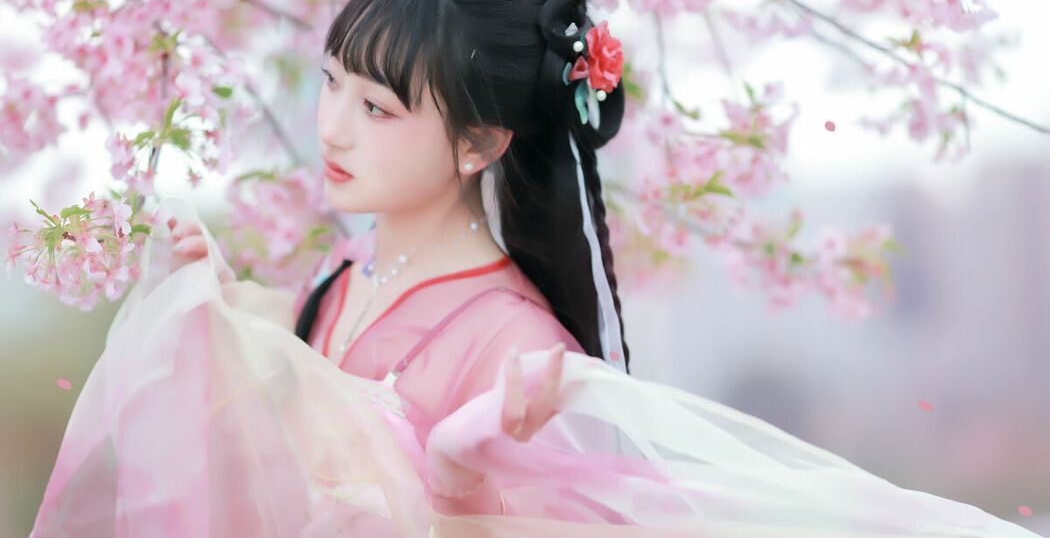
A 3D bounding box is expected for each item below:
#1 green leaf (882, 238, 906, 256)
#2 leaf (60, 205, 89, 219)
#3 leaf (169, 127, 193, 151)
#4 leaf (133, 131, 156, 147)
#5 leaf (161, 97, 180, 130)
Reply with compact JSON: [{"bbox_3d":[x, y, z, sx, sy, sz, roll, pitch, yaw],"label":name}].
[{"bbox_3d":[0.346,-0.021,5.600,0.023,0.013,0.014,20,0,0],"label":"green leaf"},{"bbox_3d":[-0.381,-0.048,5.060,0.024,0.011,0.014,0,0,0],"label":"leaf"},{"bbox_3d":[-0.298,-0.112,5.180,0.024,0.013,0.012,30,0,0],"label":"leaf"},{"bbox_3d":[-0.328,-0.112,5.160,0.022,0.009,0.012,-28,0,0],"label":"leaf"},{"bbox_3d":[-0.306,-0.135,5.180,0.009,0.032,0.012,22,0,0],"label":"leaf"}]

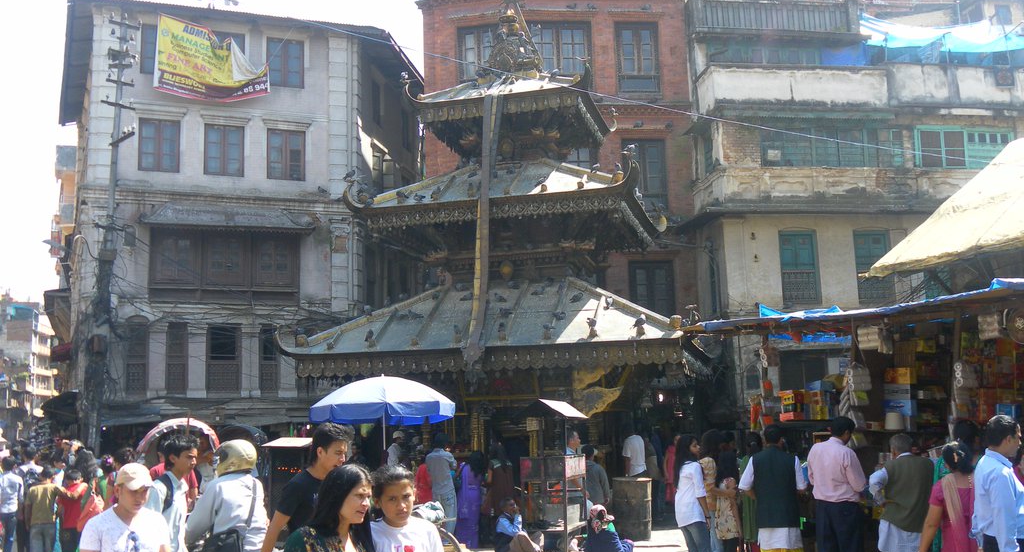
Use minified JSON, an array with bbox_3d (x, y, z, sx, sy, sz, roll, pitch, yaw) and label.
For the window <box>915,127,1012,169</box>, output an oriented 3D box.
[{"bbox_3d":[10.047,-2.853,23.096,2.310,0.972,0.180,0,-10,-6],"label":"window"}]

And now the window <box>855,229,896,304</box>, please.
[{"bbox_3d":[8.075,-0.184,23.103,0.840,1.620,0.180,0,-10,-6],"label":"window"}]

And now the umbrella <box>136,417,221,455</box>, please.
[{"bbox_3d":[-3.984,1.960,12.618,1.030,0.520,0.800,-1,-10,-5],"label":"umbrella"}]

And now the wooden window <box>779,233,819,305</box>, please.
[{"bbox_3d":[6.217,-0.181,22.392,0.885,1.614,0.180,0,-10,-6],"label":"wooden window"}]

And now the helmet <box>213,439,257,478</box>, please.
[{"bbox_3d":[-1.738,1.141,6.508,0.300,0.260,0.250,-8,-12,34],"label":"helmet"}]

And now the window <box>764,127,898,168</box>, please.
[{"bbox_3d":[7.025,-2.810,22.754,3.203,0.958,0.180,0,-10,-6],"label":"window"}]

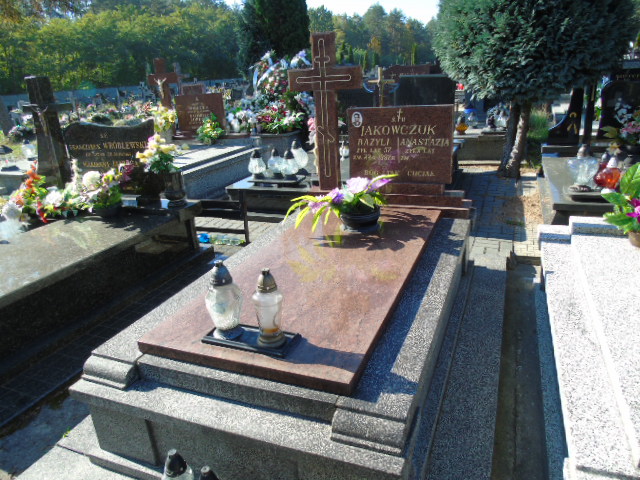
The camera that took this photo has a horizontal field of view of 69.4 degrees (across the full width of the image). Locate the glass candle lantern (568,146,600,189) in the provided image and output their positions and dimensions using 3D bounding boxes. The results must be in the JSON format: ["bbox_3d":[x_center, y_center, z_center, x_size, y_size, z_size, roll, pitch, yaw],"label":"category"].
[{"bbox_3d":[1.913,-0.532,3.382,0.235,0.308,0.180,4,21,22],"label":"glass candle lantern"}]

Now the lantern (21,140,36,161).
[{"bbox_3d":[-4.588,-1.419,7.288,0.205,0.289,0.205,4,21,22],"label":"lantern"}]

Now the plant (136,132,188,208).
[{"bbox_3d":[-1.363,-0.594,3.950,0.360,0.560,0.320,3,19,19],"label":"plant"}]

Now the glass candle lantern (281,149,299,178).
[{"bbox_3d":[-0.318,-0.791,4.867,0.185,0.312,0.185,-3,19,1],"label":"glass candle lantern"}]

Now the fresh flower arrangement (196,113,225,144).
[{"bbox_3d":[-1.706,-1.714,7.200,0.380,0.440,0.370,3,19,19],"label":"fresh flower arrangement"}]

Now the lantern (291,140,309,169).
[{"bbox_3d":[-0.198,-0.915,5.162,0.185,0.382,0.185,4,21,21],"label":"lantern"}]

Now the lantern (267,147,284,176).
[{"bbox_3d":[-0.459,-0.792,4.766,0.170,0.298,0.170,-3,19,1],"label":"lantern"}]

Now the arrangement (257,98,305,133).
[{"bbox_3d":[-0.658,-2.057,7.700,0.720,0.540,0.480,3,19,19],"label":"arrangement"}]

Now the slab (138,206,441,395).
[{"bbox_3d":[0.042,0.122,2.394,0.860,0.038,1.805,4,22,22],"label":"slab"}]

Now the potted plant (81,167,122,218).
[{"bbox_3d":[-1.774,-0.390,3.740,0.320,0.365,0.300,4,21,22],"label":"potted plant"}]

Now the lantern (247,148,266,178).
[{"bbox_3d":[-0.691,-0.825,5.027,0.188,0.316,0.188,-3,19,1],"label":"lantern"}]

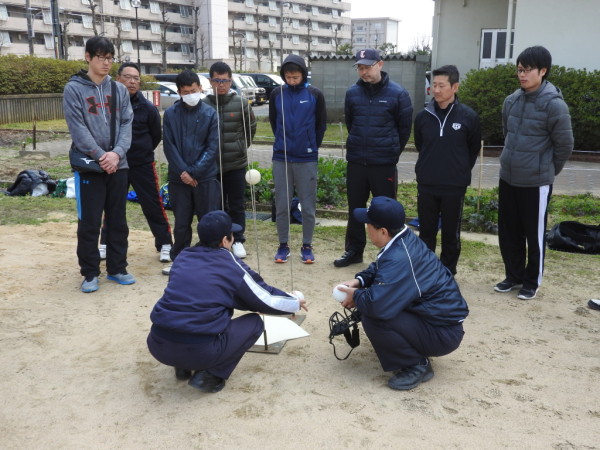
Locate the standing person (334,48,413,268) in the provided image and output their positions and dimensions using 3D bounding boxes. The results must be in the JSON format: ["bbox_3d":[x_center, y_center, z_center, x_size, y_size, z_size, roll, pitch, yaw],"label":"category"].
[{"bbox_3d":[0.625,-0.521,4.880,0.550,1.750,0.380,9,16,31],"label":"standing person"}]

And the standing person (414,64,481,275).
[{"bbox_3d":[1.191,-0.416,4.860,0.530,1.668,0.380,9,16,31],"label":"standing person"}]

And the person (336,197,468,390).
[{"bbox_3d":[0.517,0.315,3.146,0.690,0.920,0.540,3,14,12],"label":"person"}]

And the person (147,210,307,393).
[{"bbox_3d":[-0.372,0.345,3.269,0.900,0.910,0.560,-12,18,-43],"label":"person"}]

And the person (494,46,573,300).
[{"bbox_3d":[1.664,-0.370,4.420,0.400,1.788,0.520,-11,17,-39],"label":"person"}]

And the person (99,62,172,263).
[{"bbox_3d":[-1.477,-0.538,5.269,0.600,1.689,0.400,-4,14,-17],"label":"person"}]

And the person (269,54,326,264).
[{"bbox_3d":[-0.025,-0.537,5.052,0.480,1.690,0.340,1,13,4],"label":"person"}]

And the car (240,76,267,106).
[{"bbox_3d":[-3.777,-8.259,37.174,3.400,1.740,1.480,7,15,26],"label":"car"}]

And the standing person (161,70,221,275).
[{"bbox_3d":[-0.916,-0.414,4.911,0.500,1.621,0.380,-2,14,-10],"label":"standing person"}]

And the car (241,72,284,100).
[{"bbox_3d":[-2.060,-8.795,39.031,4.750,1.880,1.780,7,15,26],"label":"car"}]

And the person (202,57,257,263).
[{"bbox_3d":[-0.683,-0.551,5.330,0.600,1.694,0.380,-2,14,-8],"label":"person"}]

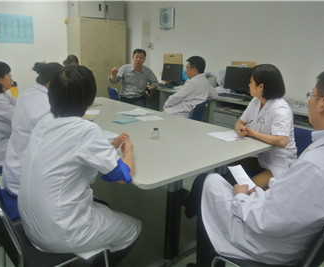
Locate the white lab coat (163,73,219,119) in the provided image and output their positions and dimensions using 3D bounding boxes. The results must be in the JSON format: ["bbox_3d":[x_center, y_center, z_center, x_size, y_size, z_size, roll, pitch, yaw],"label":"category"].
[{"bbox_3d":[0.284,-0.354,3.422,0.650,0.780,0.550,2,15,-1],"label":"white lab coat"}]

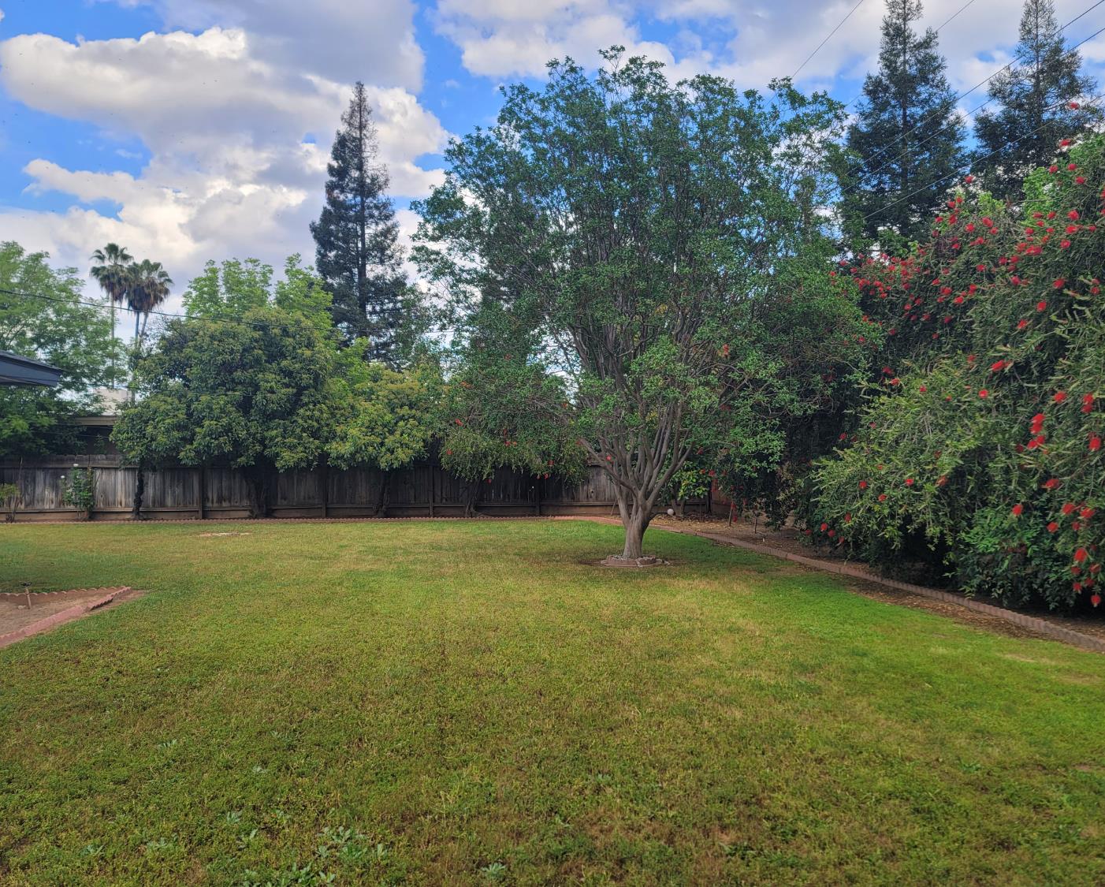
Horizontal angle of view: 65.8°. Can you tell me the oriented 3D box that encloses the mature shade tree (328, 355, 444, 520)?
[{"bbox_3d":[-4.383,-0.240,22.200,2.978,4.251,3.000,0,-1,0],"label":"mature shade tree"}]

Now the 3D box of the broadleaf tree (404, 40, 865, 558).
[{"bbox_3d":[1.405,-2.207,13.600,7.209,8.136,6.600,0,-1,0],"label":"broadleaf tree"}]

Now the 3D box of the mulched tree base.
[{"bbox_3d":[1.290,1.870,13.650,1.100,0.150,1.050,0,-1,0],"label":"mulched tree base"}]

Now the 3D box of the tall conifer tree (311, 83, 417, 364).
[{"bbox_3d":[-10.226,-8.527,46.000,5.800,21.810,5.600,0,-1,0],"label":"tall conifer tree"}]

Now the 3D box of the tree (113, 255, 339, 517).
[{"bbox_3d":[-8.389,-1.476,22.000,5.807,6.735,5.000,0,-1,0],"label":"tree"}]

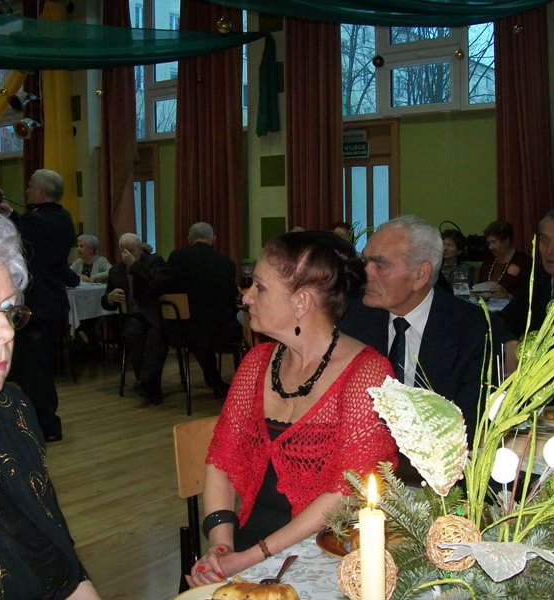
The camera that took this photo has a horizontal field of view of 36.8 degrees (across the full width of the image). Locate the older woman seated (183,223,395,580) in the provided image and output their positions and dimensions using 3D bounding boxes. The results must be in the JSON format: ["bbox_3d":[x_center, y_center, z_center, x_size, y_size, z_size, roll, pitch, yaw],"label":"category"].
[{"bbox_3d":[0.028,0.480,1.620,0.520,1.240,0.680,1,4,14],"label":"older woman seated"}]

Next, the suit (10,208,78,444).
[{"bbox_3d":[-1.429,0.121,5.180,0.420,1.430,0.520,1,5,25],"label":"suit"}]

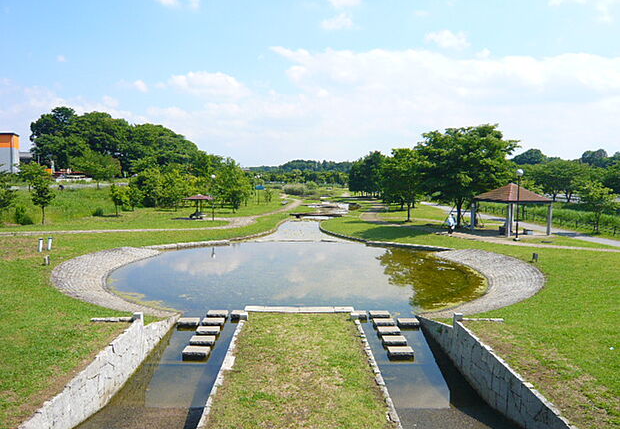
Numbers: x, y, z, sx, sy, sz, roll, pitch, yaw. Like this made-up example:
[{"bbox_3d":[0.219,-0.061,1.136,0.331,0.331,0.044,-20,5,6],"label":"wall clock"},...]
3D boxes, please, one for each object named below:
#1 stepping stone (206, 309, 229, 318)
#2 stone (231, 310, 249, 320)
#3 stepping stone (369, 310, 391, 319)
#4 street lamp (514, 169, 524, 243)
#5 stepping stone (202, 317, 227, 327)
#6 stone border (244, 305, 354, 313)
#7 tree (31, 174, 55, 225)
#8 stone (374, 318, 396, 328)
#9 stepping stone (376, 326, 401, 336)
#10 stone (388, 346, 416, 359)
[{"bbox_3d":[-2.758,3.029,15.041,0.550,0.150,0.450,1,4,-1],"label":"stepping stone"},{"bbox_3d":[-2.078,3.036,15.049,0.500,0.150,0.450,1,4,-1],"label":"stone"},{"bbox_3d":[2.114,3.074,15.209,0.550,0.150,0.450,1,4,-1],"label":"stepping stone"},{"bbox_3d":[13.233,-0.603,31.775,0.420,4.557,0.420,1,4,-1],"label":"street lamp"},{"bbox_3d":[-2.731,3.093,14.197,0.550,0.150,0.450,1,4,-1],"label":"stepping stone"},{"bbox_3d":[-0.316,2.999,15.421,3.300,0.170,0.500,1,4,-1],"label":"stone border"},{"bbox_3d":[-23.663,-1.324,44.326,2.100,4.436,2.100,1,4,-1],"label":"tree"},{"bbox_3d":[2.142,3.138,14.377,0.550,0.150,0.450,1,4,-1],"label":"stone"},{"bbox_3d":[2.141,3.200,13.562,0.550,0.150,0.450,1,4,-1],"label":"stepping stone"},{"bbox_3d":[2.175,3.316,12.045,0.550,0.150,0.450,1,4,-1],"label":"stone"}]

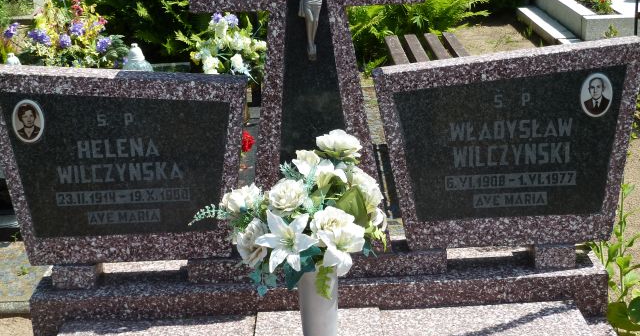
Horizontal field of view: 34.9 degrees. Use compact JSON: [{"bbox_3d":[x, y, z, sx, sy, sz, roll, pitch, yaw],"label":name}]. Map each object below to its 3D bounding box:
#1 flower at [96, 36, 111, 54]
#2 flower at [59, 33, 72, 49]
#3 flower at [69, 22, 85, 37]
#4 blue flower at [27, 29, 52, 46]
[{"bbox_3d":[-0.994,-0.565,4.680,0.068,0.075,0.066,-6,19,-11],"label":"flower"},{"bbox_3d":[-1.176,-0.588,4.700,0.058,0.066,0.060,-7,19,-13],"label":"flower"},{"bbox_3d":[-1.135,-0.647,4.750,0.072,0.065,0.066,-7,19,-13],"label":"flower"},{"bbox_3d":[-1.299,-0.601,4.700,0.105,0.078,0.075,-7,19,-14],"label":"blue flower"}]

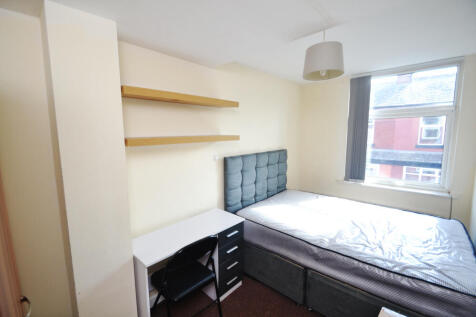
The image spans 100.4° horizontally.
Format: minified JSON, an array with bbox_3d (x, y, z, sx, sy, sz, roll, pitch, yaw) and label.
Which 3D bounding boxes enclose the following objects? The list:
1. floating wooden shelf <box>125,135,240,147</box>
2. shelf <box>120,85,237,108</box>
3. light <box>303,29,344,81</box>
[{"bbox_3d":[-0.437,-0.178,1.877,0.183,0.056,1.173,6,10,43],"label":"floating wooden shelf"},{"bbox_3d":[-0.448,-0.538,1.826,0.183,0.055,1.159,6,10,43],"label":"shelf"},{"bbox_3d":[0.585,-0.721,1.347,0.256,0.306,0.256,6,9,43],"label":"light"}]

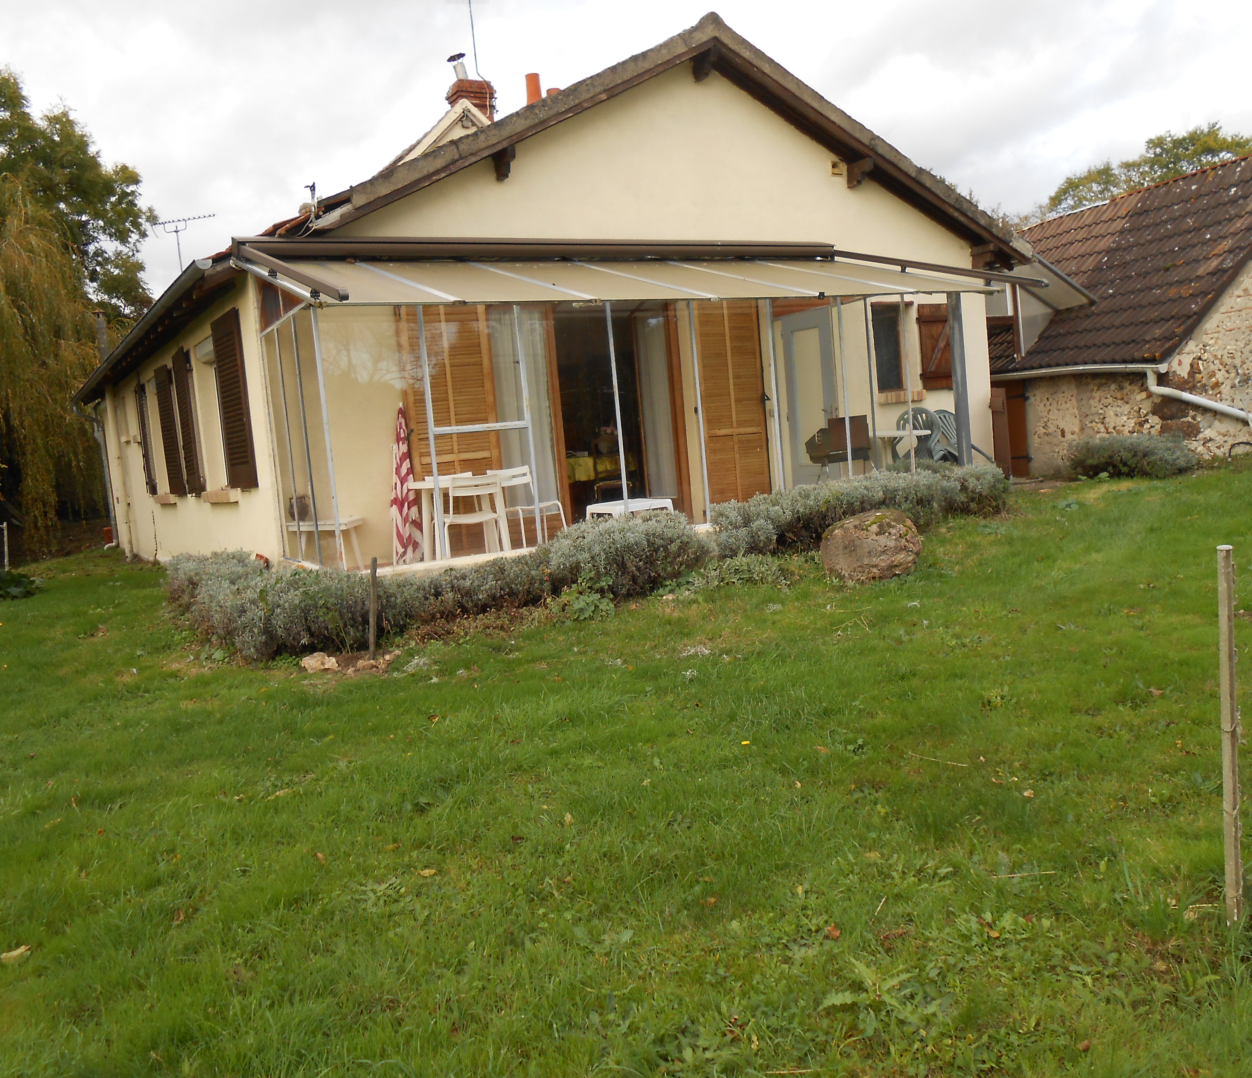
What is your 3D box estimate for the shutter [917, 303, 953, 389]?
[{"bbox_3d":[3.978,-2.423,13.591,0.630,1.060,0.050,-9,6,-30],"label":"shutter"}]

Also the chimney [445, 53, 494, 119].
[{"bbox_3d":[-2.416,-6.891,16.633,0.560,0.980,0.520,-9,6,-30],"label":"chimney"}]

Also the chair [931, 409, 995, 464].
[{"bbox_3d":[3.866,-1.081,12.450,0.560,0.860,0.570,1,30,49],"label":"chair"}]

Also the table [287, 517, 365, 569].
[{"bbox_3d":[-2.615,0.049,9.416,0.520,0.460,0.760,-6,5,-9],"label":"table"}]

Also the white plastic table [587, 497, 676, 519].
[{"bbox_3d":[0.027,-0.126,9.562,0.580,0.390,0.630,-9,6,-30],"label":"white plastic table"}]

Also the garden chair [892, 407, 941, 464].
[{"bbox_3d":[2.871,-0.777,10.609,0.510,0.940,0.540,-3,6,20],"label":"garden chair"}]

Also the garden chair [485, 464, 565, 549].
[{"bbox_3d":[-0.872,-0.213,9.201,0.430,0.785,0.520,-8,6,-30],"label":"garden chair"}]

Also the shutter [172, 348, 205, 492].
[{"bbox_3d":[-4.311,-1.143,10.637,0.050,1.360,0.700,-9,6,-30],"label":"shutter"}]

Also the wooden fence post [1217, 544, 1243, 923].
[{"bbox_3d":[1.652,0.547,2.954,0.041,1.057,0.041,-2,6,20],"label":"wooden fence post"}]

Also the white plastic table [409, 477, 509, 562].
[{"bbox_3d":[-1.273,-0.090,8.588,0.730,0.730,0.730,-7,6,-20],"label":"white plastic table"}]

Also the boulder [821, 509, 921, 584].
[{"bbox_3d":[1.719,0.051,7.600,0.670,0.470,0.580,-4,5,12],"label":"boulder"}]

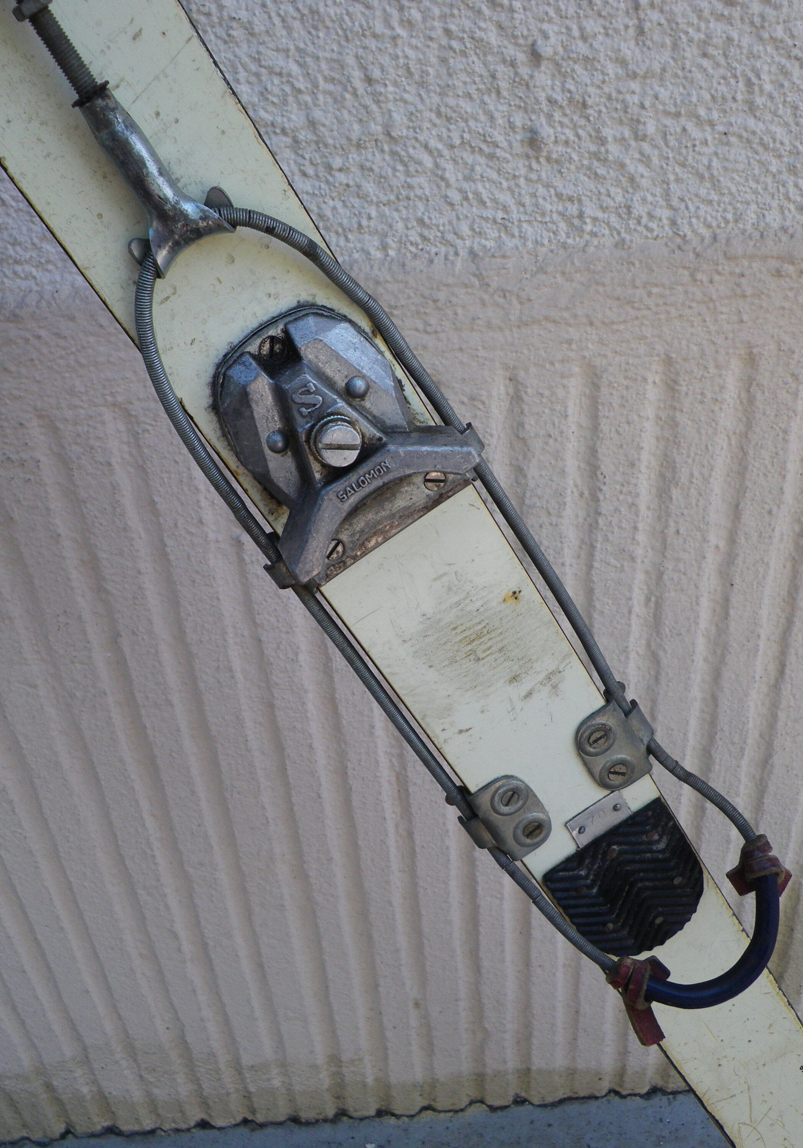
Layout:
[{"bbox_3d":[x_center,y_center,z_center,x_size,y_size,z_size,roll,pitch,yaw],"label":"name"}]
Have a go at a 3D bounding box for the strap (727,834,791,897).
[{"bbox_3d":[0.187,0.151,0.649,0.037,0.043,0.028,-35,35,-1],"label":"strap"}]

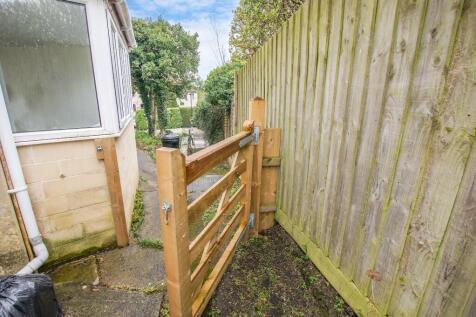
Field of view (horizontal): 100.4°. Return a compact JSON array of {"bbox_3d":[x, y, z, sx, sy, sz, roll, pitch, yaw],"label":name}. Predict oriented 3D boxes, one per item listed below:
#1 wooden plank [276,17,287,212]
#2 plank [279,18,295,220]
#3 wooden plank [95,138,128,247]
[{"bbox_3d":[0.397,-0.325,1.824,0.020,1.657,0.115,-3,12,-16],"label":"wooden plank"},{"bbox_3d":[0.427,-0.299,1.722,0.020,1.646,0.115,-3,12,-16],"label":"plank"},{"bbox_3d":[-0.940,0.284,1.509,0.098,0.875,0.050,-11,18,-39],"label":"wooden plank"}]

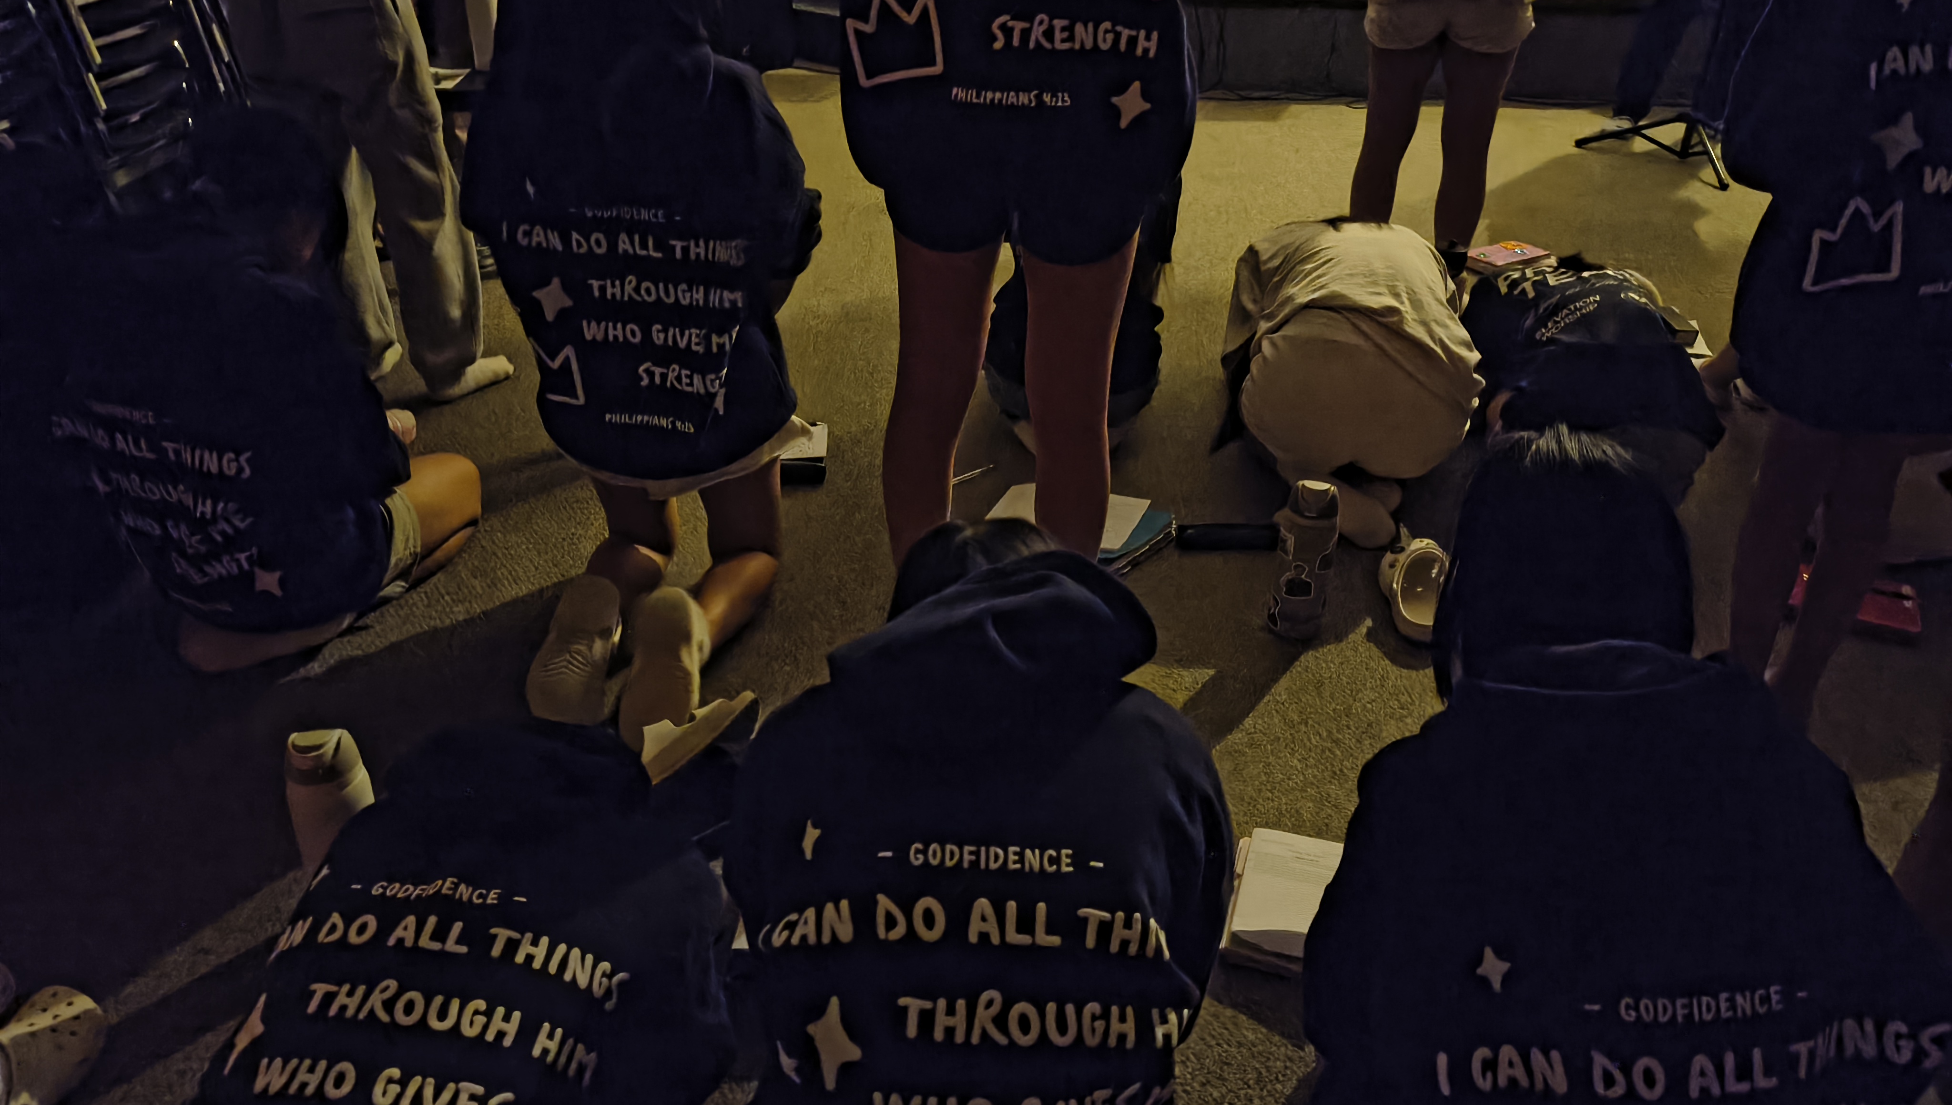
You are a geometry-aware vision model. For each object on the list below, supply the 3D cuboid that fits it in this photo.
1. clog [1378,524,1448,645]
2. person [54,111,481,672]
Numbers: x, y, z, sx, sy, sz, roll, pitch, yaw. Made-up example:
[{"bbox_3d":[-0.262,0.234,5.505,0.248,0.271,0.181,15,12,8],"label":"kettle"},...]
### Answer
[{"bbox_3d":[0.747,0.043,2.359,0.112,0.107,0.260,5,30,8],"label":"clog"},{"bbox_3d":[-1.149,-0.272,2.231,0.520,0.780,0.620,9,31,16],"label":"person"}]

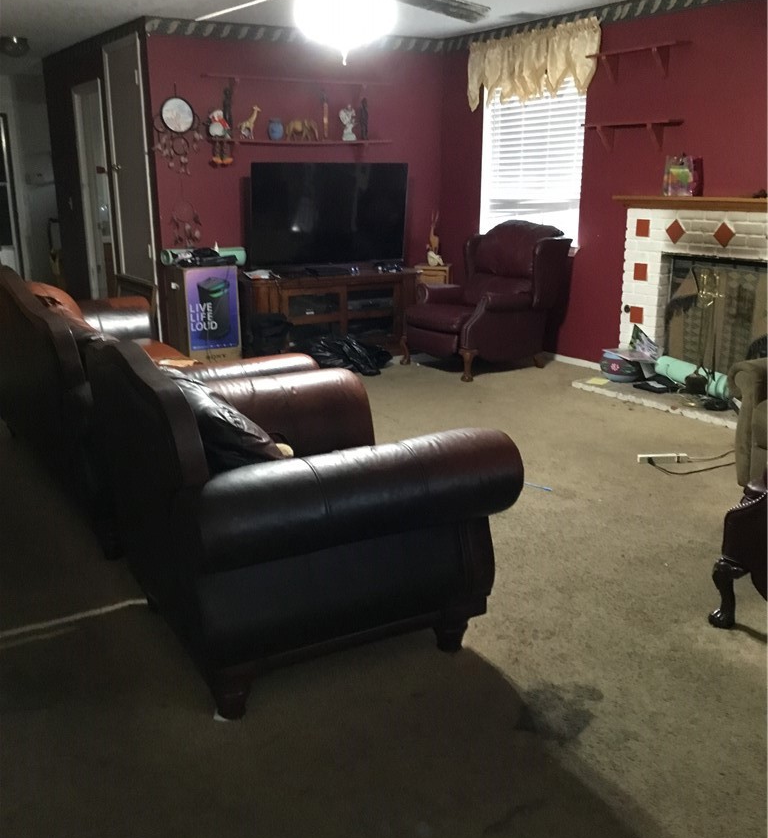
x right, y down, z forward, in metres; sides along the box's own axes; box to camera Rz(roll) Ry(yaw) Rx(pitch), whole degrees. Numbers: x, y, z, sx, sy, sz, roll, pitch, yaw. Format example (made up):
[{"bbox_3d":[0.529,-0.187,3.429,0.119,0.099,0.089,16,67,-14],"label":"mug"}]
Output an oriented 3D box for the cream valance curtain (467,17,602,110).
[{"bbox_3d":[1.058,-2.555,6.679,0.120,0.500,1.370,-10,18,-31],"label":"cream valance curtain"}]

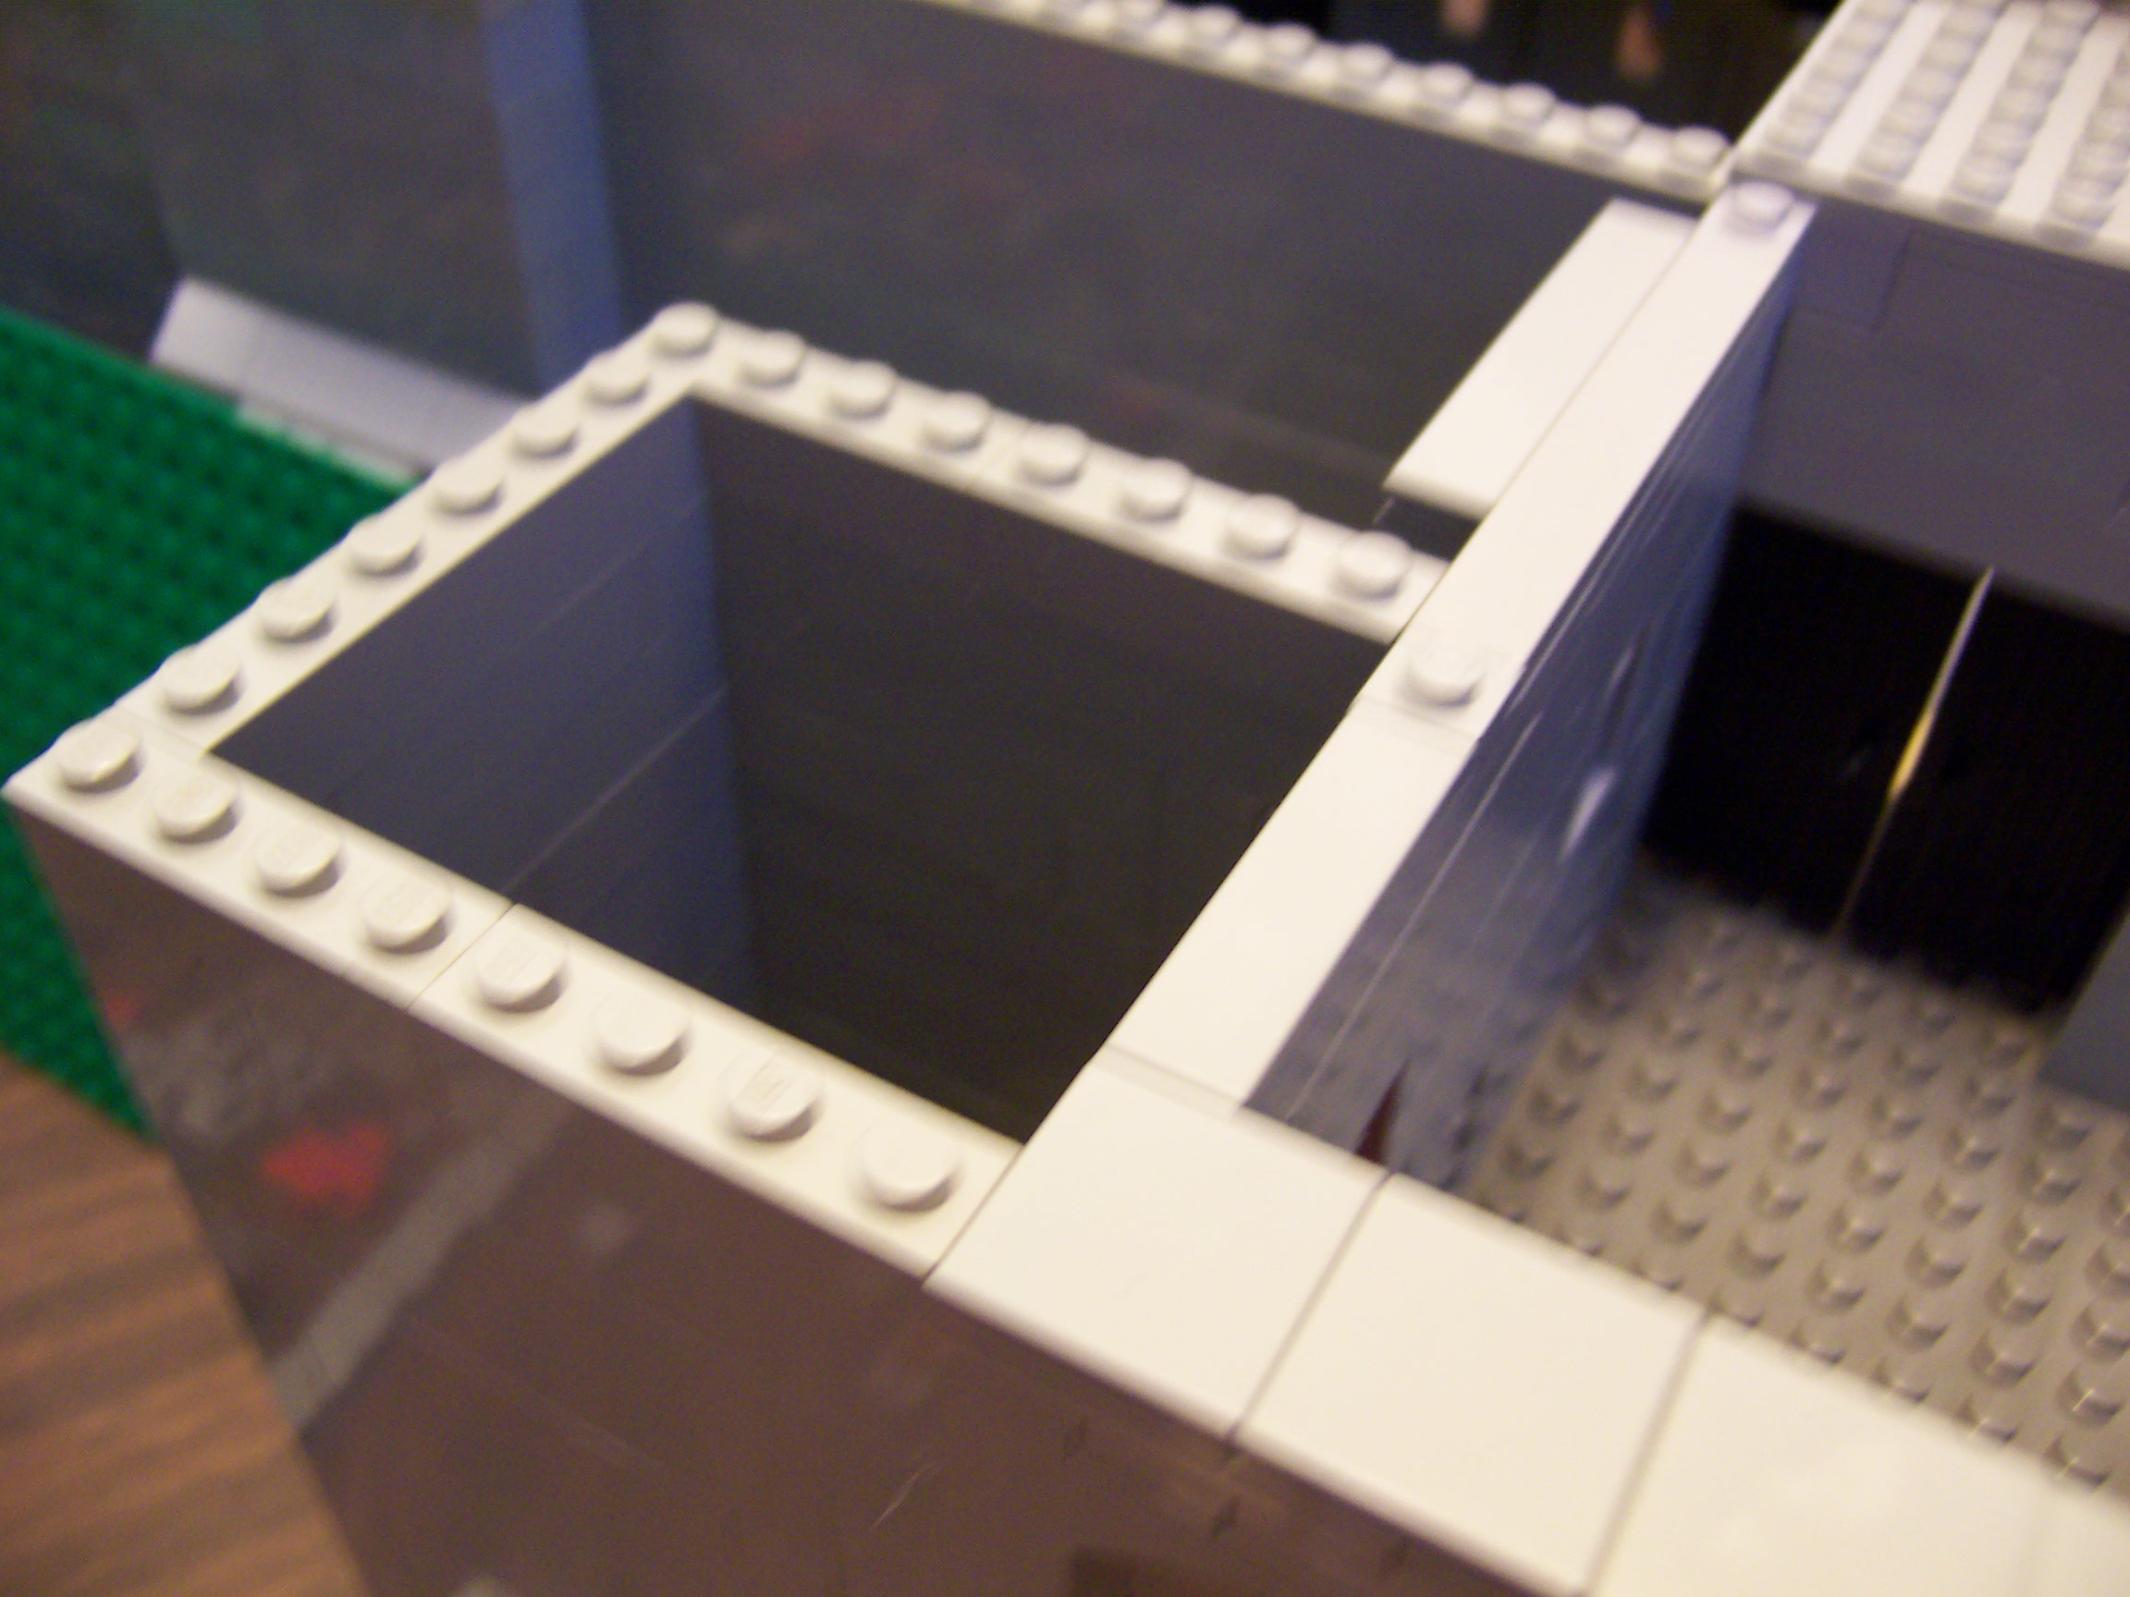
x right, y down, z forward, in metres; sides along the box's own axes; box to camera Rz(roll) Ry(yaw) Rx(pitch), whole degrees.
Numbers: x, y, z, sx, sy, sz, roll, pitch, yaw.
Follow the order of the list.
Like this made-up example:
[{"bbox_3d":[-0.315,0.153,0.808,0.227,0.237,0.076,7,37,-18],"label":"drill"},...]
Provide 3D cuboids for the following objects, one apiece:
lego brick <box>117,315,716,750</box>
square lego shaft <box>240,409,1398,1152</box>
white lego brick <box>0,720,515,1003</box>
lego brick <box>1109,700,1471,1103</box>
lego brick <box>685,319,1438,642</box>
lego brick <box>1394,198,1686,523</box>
[{"bbox_3d":[-0.040,-0.019,0.140,0.008,0.008,0.056,22,47,20],"label":"lego brick"},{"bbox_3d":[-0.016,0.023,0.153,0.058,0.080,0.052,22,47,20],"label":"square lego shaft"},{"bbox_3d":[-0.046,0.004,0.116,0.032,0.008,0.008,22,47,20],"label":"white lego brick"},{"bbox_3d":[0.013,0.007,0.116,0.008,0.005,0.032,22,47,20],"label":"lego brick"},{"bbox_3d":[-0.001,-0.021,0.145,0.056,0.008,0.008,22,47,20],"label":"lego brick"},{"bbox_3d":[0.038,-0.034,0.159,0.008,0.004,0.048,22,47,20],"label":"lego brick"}]

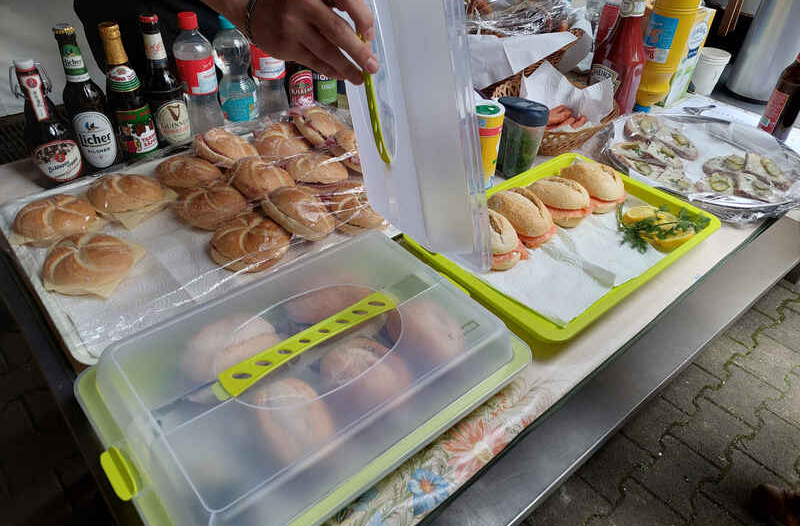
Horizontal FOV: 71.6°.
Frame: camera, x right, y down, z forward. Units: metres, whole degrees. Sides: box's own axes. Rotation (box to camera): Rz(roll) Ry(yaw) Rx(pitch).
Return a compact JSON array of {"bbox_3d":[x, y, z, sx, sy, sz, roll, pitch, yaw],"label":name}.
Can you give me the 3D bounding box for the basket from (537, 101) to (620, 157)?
[{"bbox_3d":[0.309,-0.277,1.104,0.295,0.070,0.200,-26,46,-32],"label":"basket"}]

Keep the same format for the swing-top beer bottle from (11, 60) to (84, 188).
[{"bbox_3d":[-0.564,-0.225,0.887,0.072,0.197,0.072,-20,43,-27],"label":"swing-top beer bottle"}]

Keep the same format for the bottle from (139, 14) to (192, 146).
[{"bbox_3d":[-0.433,-0.333,1.018,0.062,0.229,0.062,-20,41,-27],"label":"bottle"}]

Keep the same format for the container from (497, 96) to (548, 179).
[{"bbox_3d":[0.205,-0.203,0.947,0.050,0.137,0.075,-26,46,-32],"label":"container"}]

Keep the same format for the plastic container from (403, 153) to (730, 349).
[{"bbox_3d":[0.236,-0.039,0.801,0.410,0.034,0.285,-26,44,-32],"label":"plastic container"}]

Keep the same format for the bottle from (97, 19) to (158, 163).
[{"bbox_3d":[-0.484,-0.303,0.980,0.062,0.225,0.062,-19,40,-25],"label":"bottle"}]

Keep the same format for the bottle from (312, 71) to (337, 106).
[{"bbox_3d":[-0.153,-0.414,1.130,0.059,0.225,0.059,-3,38,-7],"label":"bottle"}]

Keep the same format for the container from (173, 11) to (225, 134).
[{"bbox_3d":[-0.388,-0.360,1.063,0.067,0.223,0.067,-18,40,-24],"label":"container"}]

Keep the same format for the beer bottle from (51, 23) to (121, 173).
[{"bbox_3d":[-0.512,-0.264,0.904,0.062,0.232,0.062,-18,42,-24],"label":"beer bottle"}]

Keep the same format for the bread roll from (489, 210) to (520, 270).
[{"bbox_3d":[0.120,-0.033,0.751,0.067,0.065,0.116,-21,41,-28],"label":"bread roll"}]

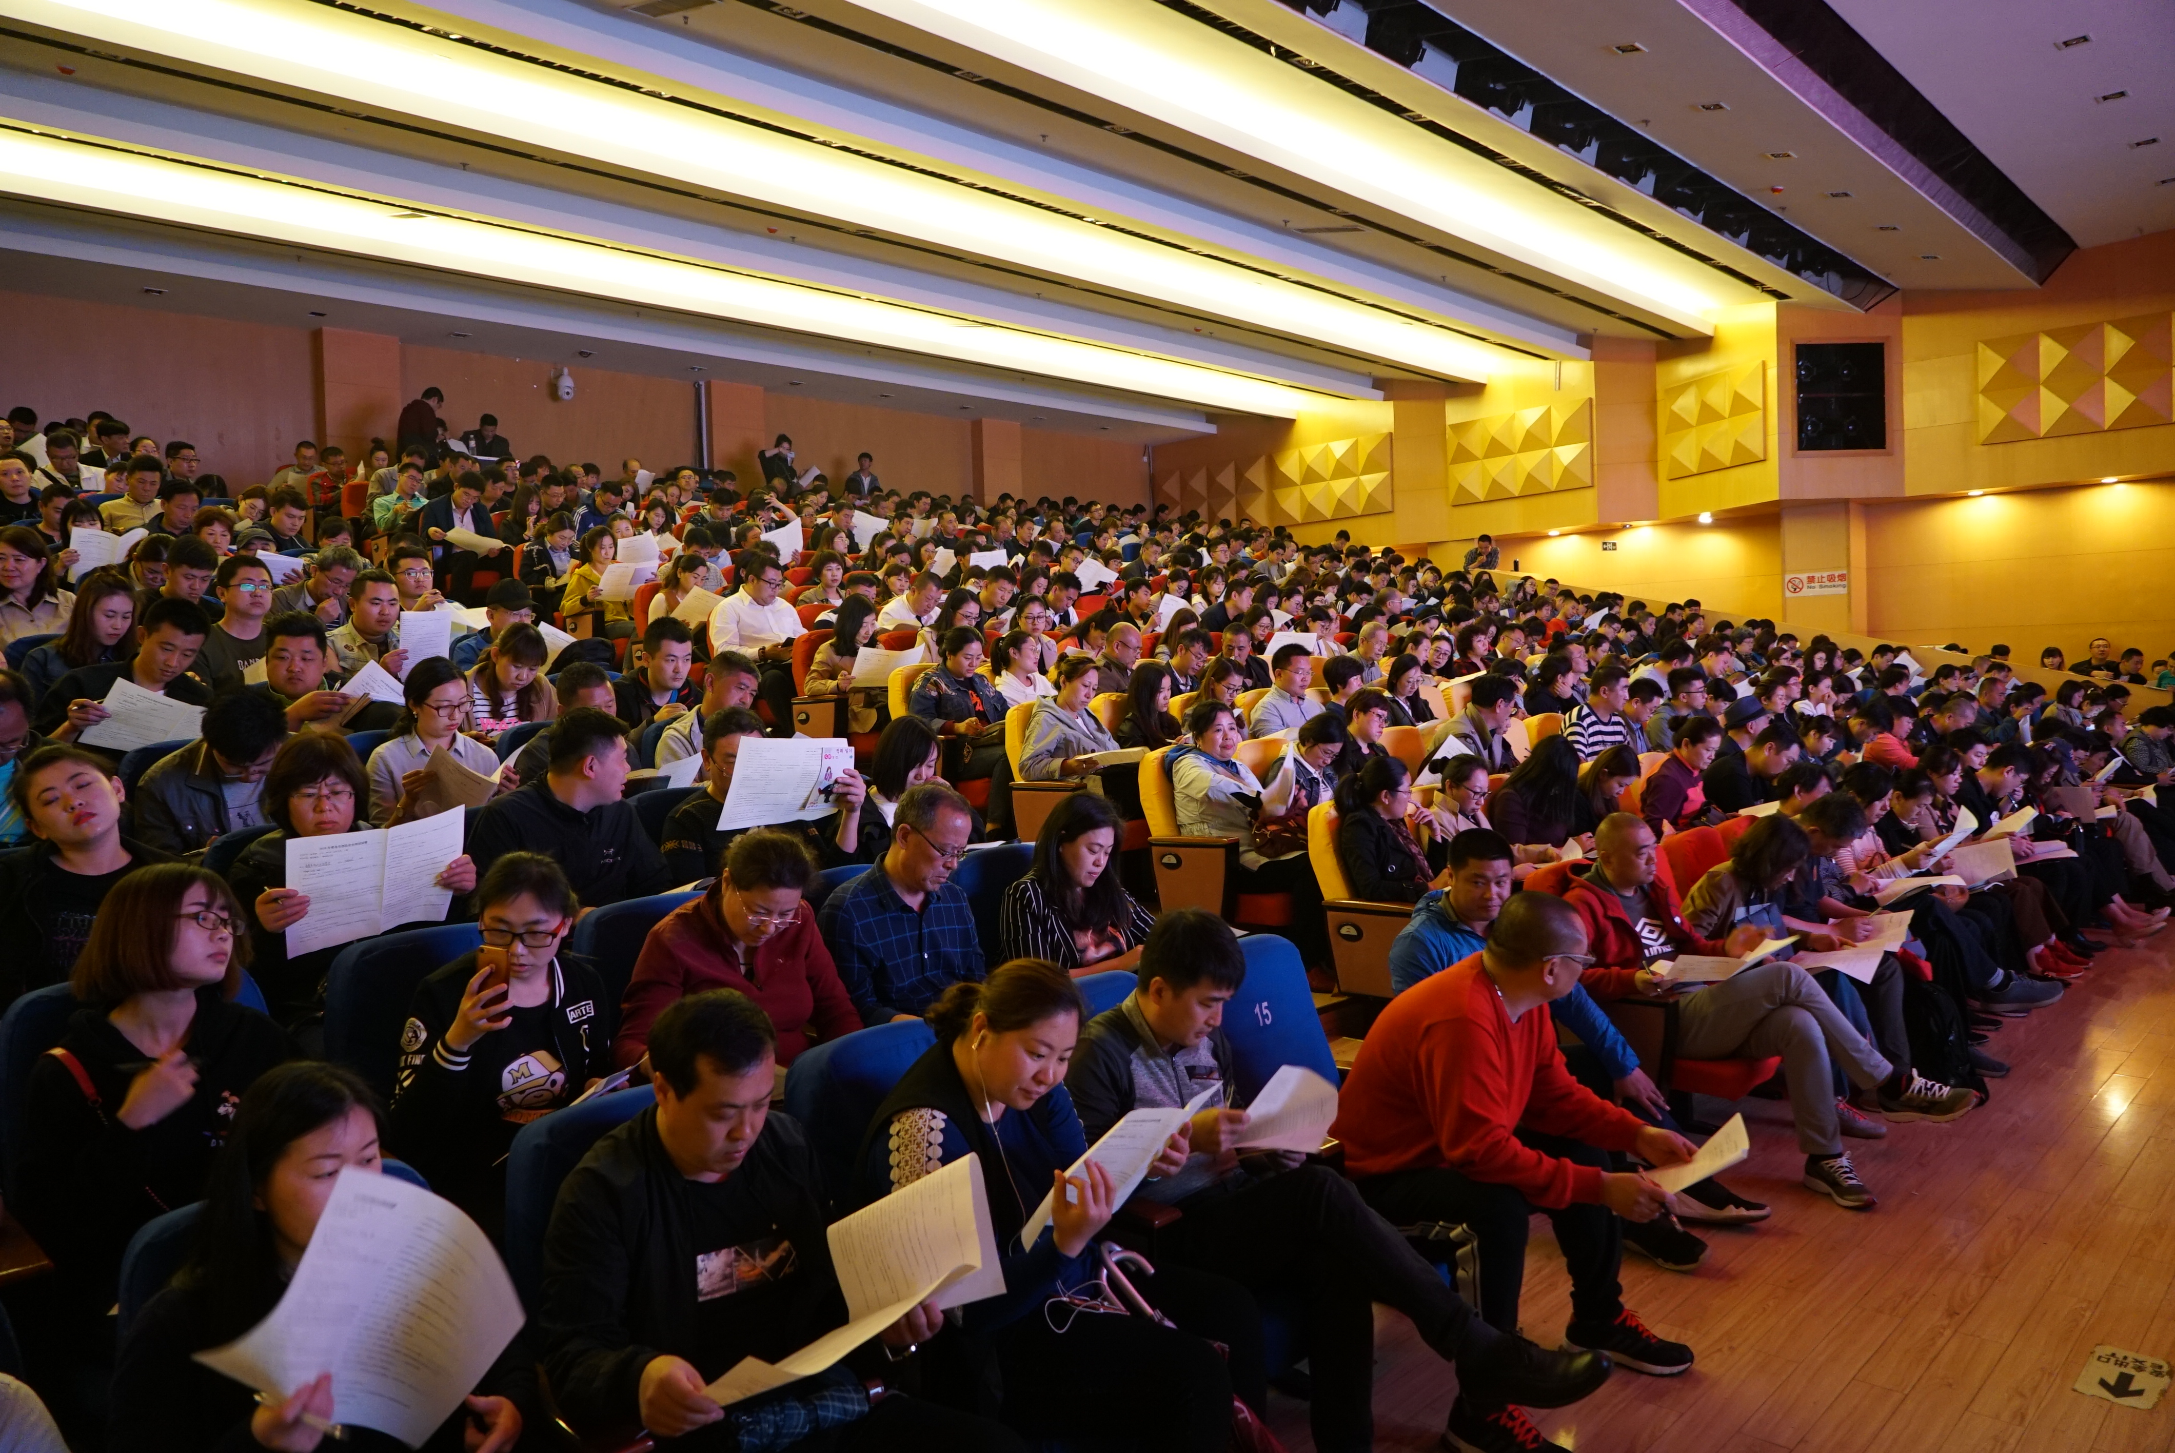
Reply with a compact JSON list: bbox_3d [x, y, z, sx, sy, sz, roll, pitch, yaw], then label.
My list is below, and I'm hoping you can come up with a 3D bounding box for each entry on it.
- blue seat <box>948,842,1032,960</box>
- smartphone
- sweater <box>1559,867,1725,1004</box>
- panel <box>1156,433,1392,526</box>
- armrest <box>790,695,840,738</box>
[{"bbox_3d":[-0.043,0.819,3.925,0.620,0.960,0.520,0,3,45],"label":"blue seat"},{"bbox_3d":[-0.973,0.421,2.380,0.067,0.138,0.009,-2,15,-9],"label":"smartphone"},{"bbox_3d":[1.959,0.761,5.122,0.500,0.560,0.430,-3,3,-34],"label":"sweater"},{"bbox_3d":[3.076,-3.986,24.467,0.200,1.260,4.900,-4,3,-42],"label":"panel"},{"bbox_3d":[-1.312,0.006,7.268,0.460,0.310,0.075,0,3,45],"label":"armrest"}]

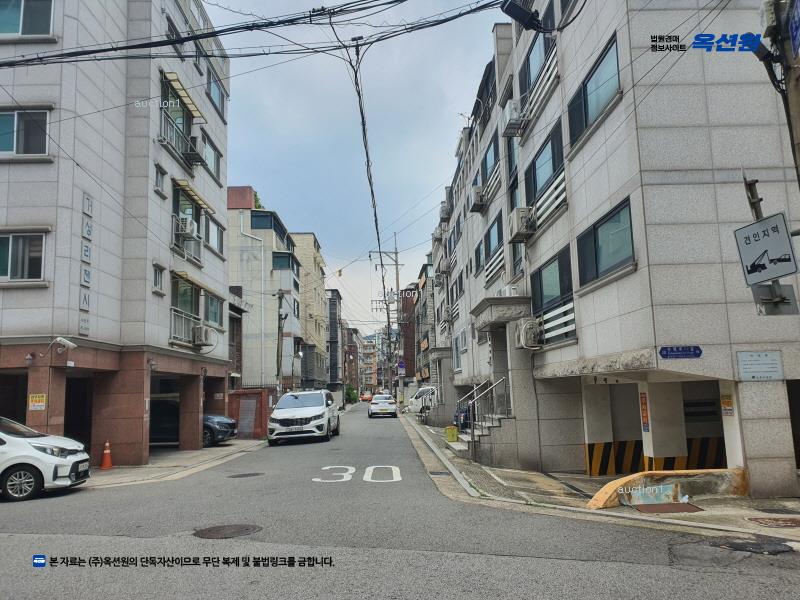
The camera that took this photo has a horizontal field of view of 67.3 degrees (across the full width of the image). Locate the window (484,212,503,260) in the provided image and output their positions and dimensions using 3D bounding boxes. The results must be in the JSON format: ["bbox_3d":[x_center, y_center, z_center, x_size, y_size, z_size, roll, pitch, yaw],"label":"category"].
[{"bbox_3d":[3.278,-2.123,20.791,0.130,1.050,3.350,-1,-8,-1],"label":"window"}]

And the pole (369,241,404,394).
[{"bbox_3d":[-0.967,1.777,54.264,2.800,15.100,0.700,-2,-8,-1],"label":"pole"}]

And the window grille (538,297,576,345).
[{"bbox_3d":[3.487,0.597,13.475,0.140,0.817,2.787,-2,-8,-1],"label":"window grille"}]

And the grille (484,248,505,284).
[{"bbox_3d":[3.116,-1.152,19.915,0.180,0.820,3.400,-2,-8,-1],"label":"grille"}]

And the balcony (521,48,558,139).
[{"bbox_3d":[3.059,-4.511,13.514,0.280,0.950,3.400,-2,-8,-1],"label":"balcony"}]

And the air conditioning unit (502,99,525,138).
[{"bbox_3d":[2.931,-4.756,15.712,0.310,0.610,0.810,-1,-8,-1],"label":"air conditioning unit"}]

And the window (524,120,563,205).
[{"bbox_3d":[3.417,-3.079,14.214,0.150,1.115,3.316,-2,-8,-1],"label":"window"}]

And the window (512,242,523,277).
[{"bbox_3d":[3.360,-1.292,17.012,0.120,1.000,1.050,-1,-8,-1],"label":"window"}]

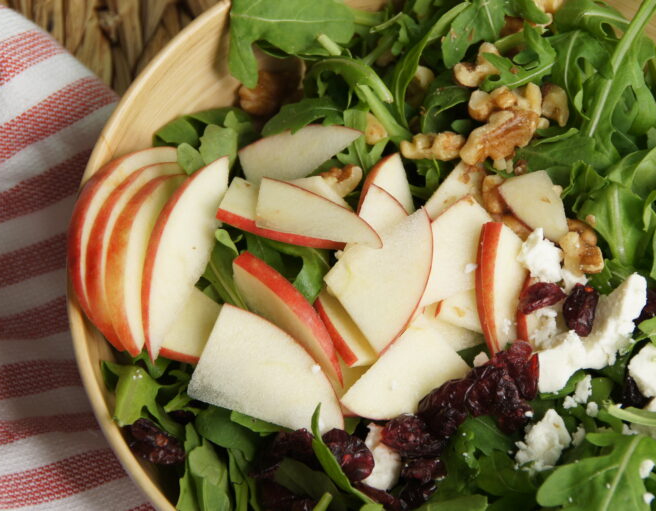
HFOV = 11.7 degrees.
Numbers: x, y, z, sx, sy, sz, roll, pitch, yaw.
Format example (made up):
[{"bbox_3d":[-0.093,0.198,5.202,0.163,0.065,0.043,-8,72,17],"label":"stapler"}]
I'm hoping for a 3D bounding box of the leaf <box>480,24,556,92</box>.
[{"bbox_3d":[0.062,-0.064,1.047,0.025,0.008,0.017,-20,63,-14],"label":"leaf"}]

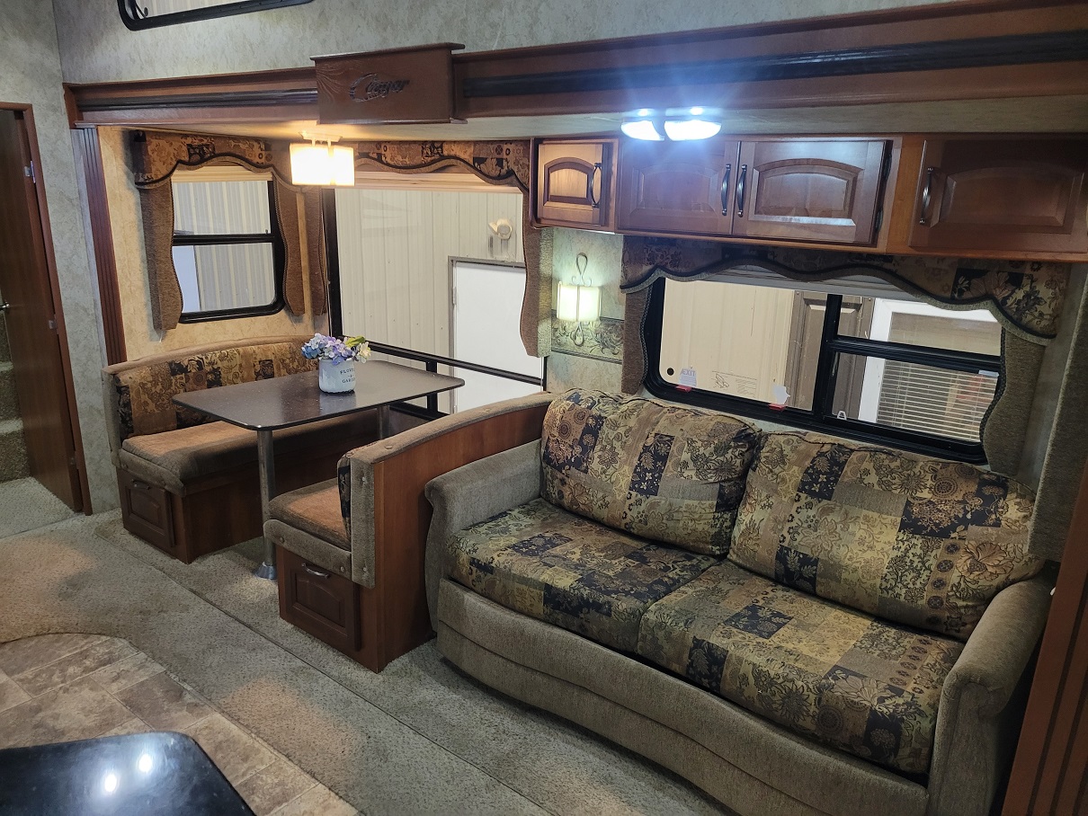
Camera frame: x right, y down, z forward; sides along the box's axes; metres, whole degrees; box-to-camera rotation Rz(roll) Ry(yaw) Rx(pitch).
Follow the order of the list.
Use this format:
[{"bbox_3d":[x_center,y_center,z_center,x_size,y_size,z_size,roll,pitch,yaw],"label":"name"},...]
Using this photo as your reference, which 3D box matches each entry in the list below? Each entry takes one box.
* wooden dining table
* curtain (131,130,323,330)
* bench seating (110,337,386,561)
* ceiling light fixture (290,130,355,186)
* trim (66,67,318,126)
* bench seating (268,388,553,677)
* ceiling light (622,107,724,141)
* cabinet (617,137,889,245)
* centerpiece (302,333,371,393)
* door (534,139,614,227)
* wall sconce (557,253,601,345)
[{"bbox_3d":[-0.933,0.273,3.565,0.636,0.737,1.001,14,20,36],"label":"wooden dining table"},{"bbox_3d":[-1.506,-0.841,3.909,0.130,0.872,0.782,14,20,36],"label":"curtain"},{"bbox_3d":[-1.371,0.123,3.920,0.673,0.807,1.092,14,20,36],"label":"bench seating"},{"bbox_3d":[-0.873,-0.978,3.216,0.228,0.196,0.139,14,20,36],"label":"ceiling light fixture"},{"bbox_3d":[-1.339,-1.105,2.959,1.630,0.158,0.098,14,20,36],"label":"trim"},{"bbox_3d":[-0.452,0.346,3.220,0.636,0.810,1.092,14,20,36],"label":"bench seating"},{"bbox_3d":[0.333,-0.703,2.084,0.269,0.055,0.130,14,20,36],"label":"ceiling light"},{"bbox_3d":[0.662,-0.684,2.561,0.877,0.301,0.277,14,20,36],"label":"cabinet"},{"bbox_3d":[-0.874,-0.197,3.465,0.240,0.225,0.240,2,16,0],"label":"centerpiece"},{"bbox_3d":[0.095,-0.780,2.837,0.342,0.282,0.041,14,20,36],"label":"door"},{"bbox_3d":[0.126,-0.422,3.206,0.171,0.363,0.106,14,20,36],"label":"wall sconce"}]

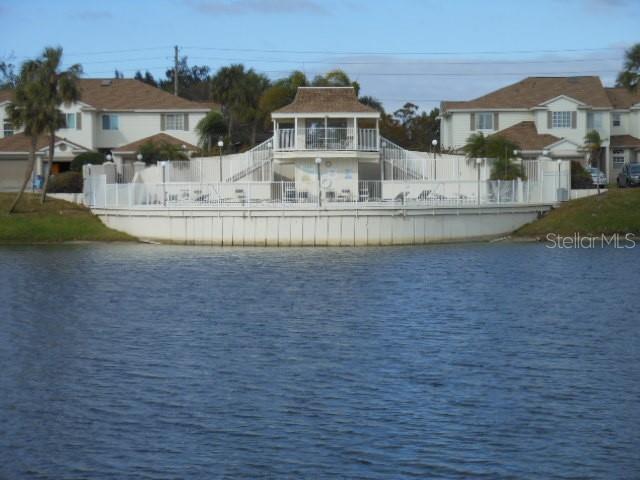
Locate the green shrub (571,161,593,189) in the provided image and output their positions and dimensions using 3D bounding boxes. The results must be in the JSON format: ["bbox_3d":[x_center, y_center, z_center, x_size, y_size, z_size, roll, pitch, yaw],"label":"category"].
[{"bbox_3d":[16.064,-4.031,99.000,1.500,1.723,1.500,0,2,0],"label":"green shrub"}]

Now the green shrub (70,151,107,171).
[{"bbox_3d":[-14.680,-4.597,102.000,2.400,2.156,2.200,0,2,0],"label":"green shrub"}]

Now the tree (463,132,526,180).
[{"bbox_3d":[9.708,-4.644,90.000,3.400,2.742,3.000,0,2,0],"label":"tree"}]

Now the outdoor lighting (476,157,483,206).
[{"bbox_3d":[8.131,-2.962,82.000,0.290,2.406,0.290,0,2,0],"label":"outdoor lighting"}]

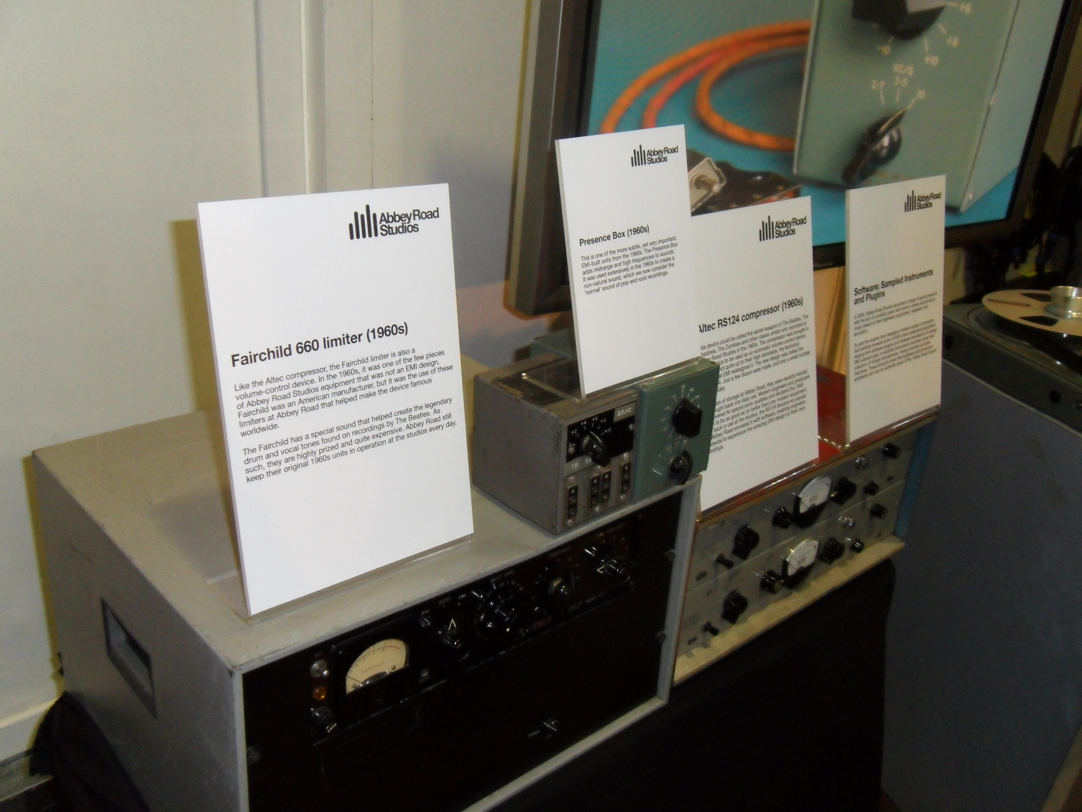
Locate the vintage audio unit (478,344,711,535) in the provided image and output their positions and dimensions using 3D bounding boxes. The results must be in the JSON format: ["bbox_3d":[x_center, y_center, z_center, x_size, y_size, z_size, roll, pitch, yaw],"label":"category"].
[{"bbox_3d":[0.050,0.018,1.010,0.205,0.112,0.151,-18,32,-40],"label":"vintage audio unit"}]

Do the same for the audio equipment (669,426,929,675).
[{"bbox_3d":[0.233,0.107,1.417,0.506,0.205,0.319,-17,32,-40],"label":"audio equipment"}]

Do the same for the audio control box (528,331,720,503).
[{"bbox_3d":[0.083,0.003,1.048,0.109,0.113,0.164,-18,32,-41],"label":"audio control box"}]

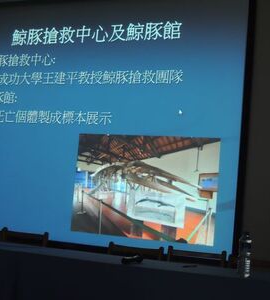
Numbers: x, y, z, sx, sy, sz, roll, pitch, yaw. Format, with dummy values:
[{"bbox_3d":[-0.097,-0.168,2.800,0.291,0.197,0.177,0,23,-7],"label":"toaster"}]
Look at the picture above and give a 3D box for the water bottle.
[{"bbox_3d":[0.538,0.515,3.100,0.065,0.227,0.065,5,-6,0],"label":"water bottle"}]

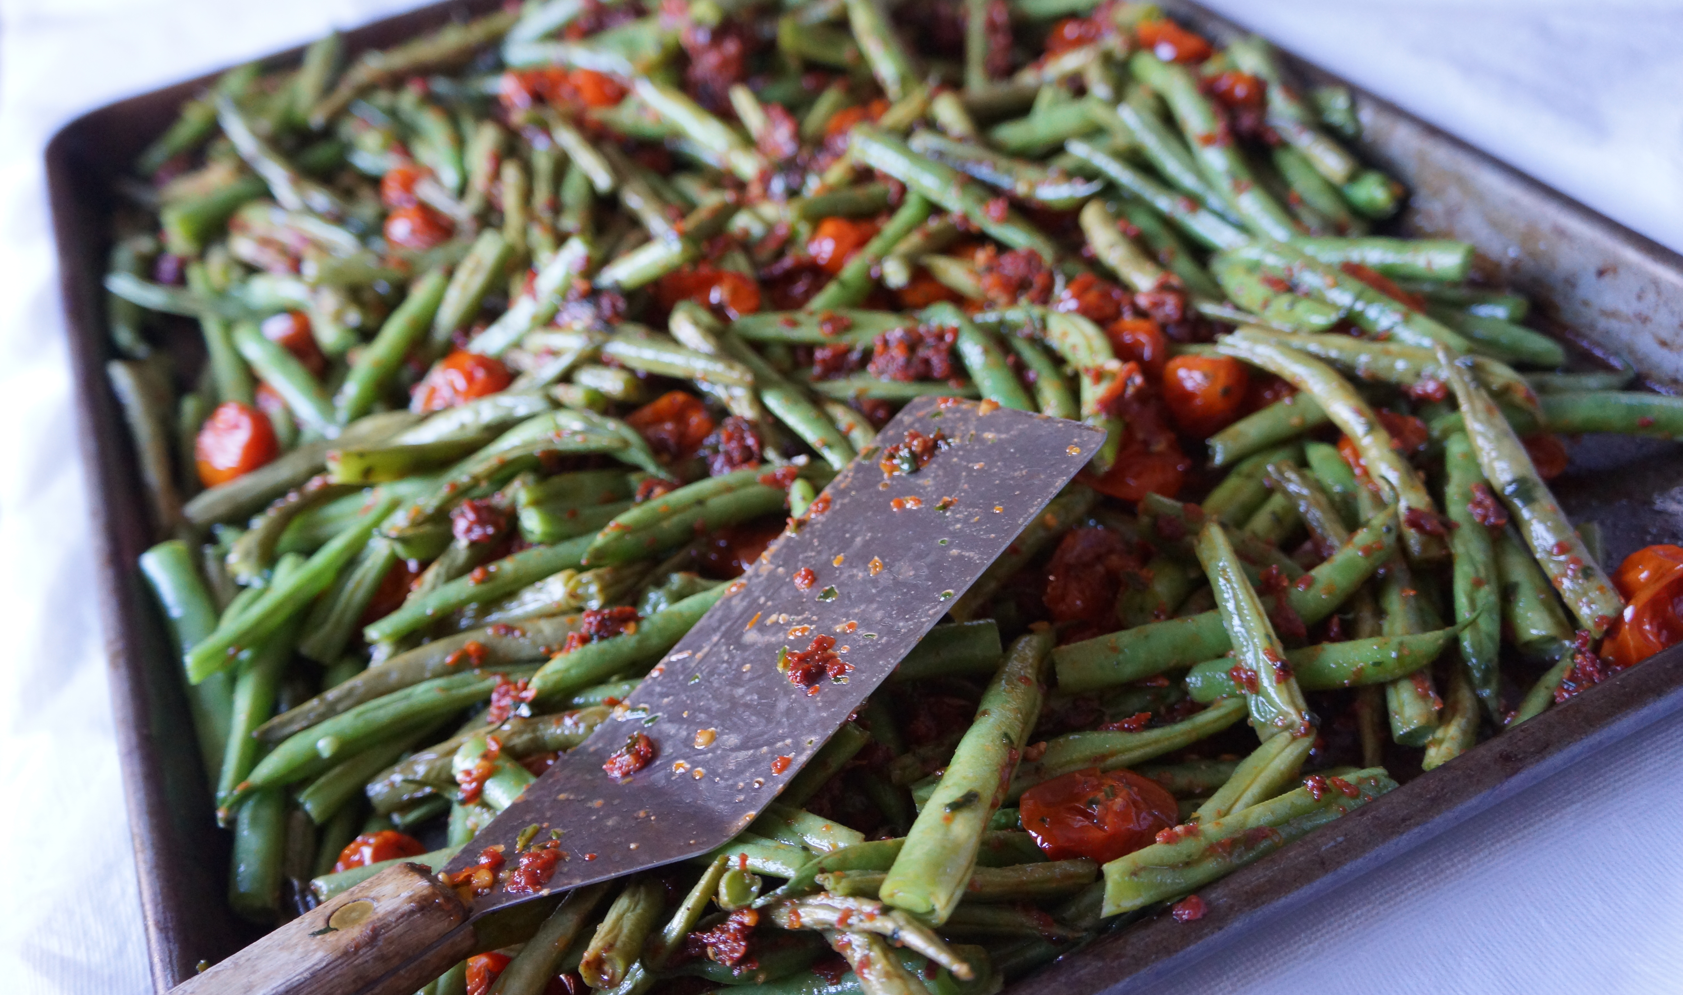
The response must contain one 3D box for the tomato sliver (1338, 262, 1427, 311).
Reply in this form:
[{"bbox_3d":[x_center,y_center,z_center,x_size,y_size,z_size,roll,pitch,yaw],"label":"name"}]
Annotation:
[{"bbox_3d":[0.123,-0.048,0.351,0.006,0.007,0.021,-28,43,-19],"label":"tomato sliver"}]

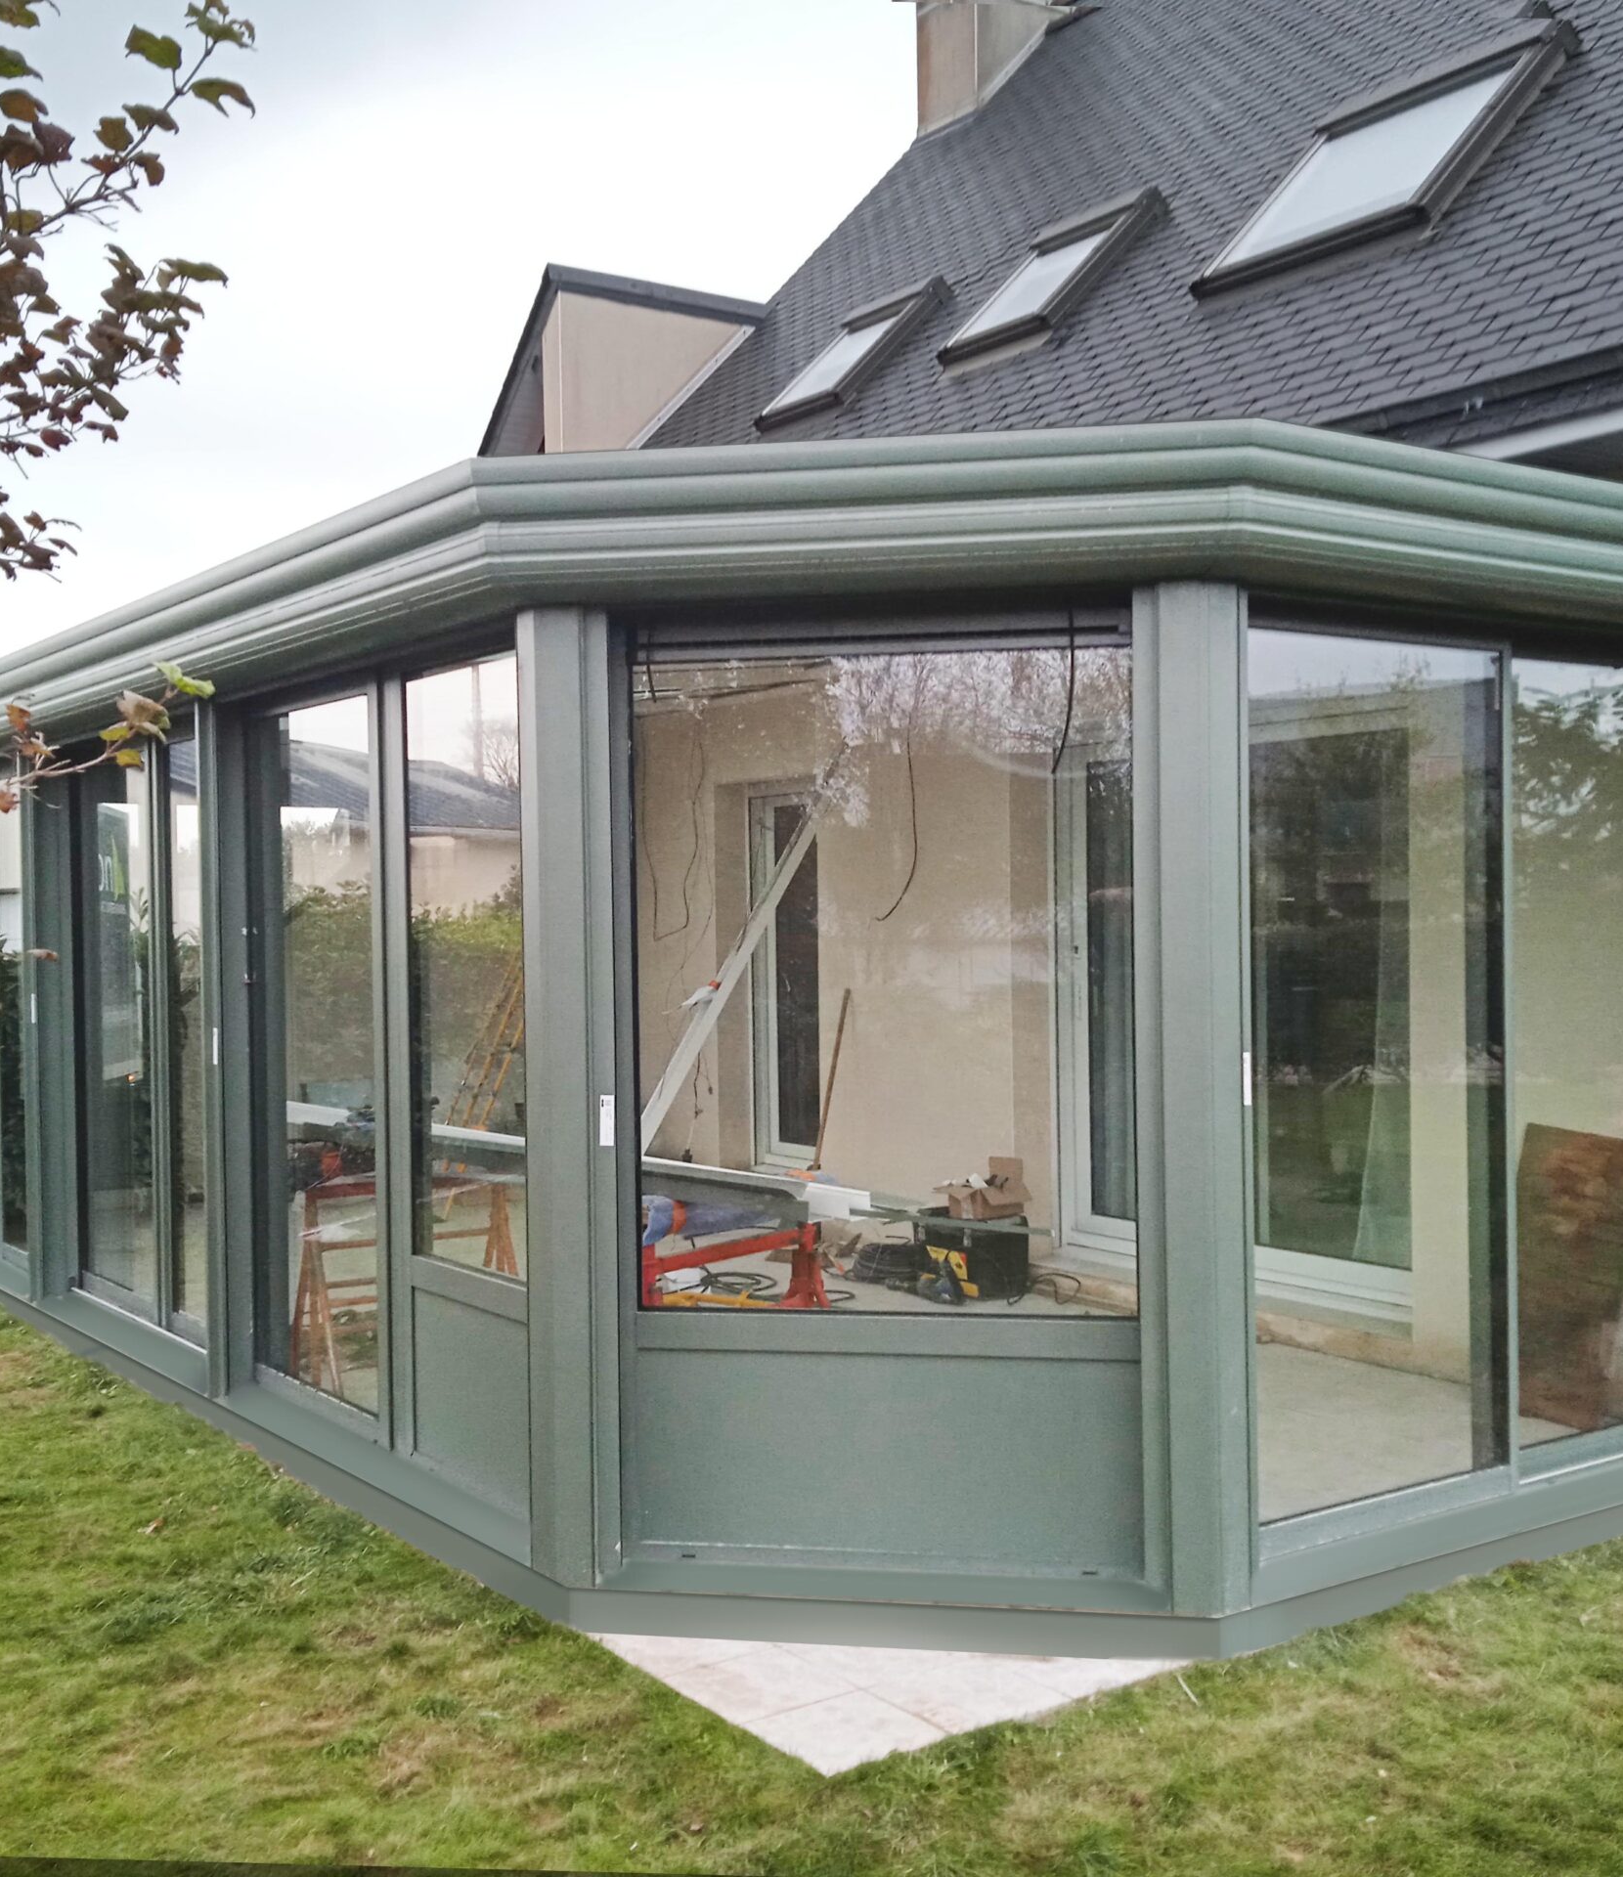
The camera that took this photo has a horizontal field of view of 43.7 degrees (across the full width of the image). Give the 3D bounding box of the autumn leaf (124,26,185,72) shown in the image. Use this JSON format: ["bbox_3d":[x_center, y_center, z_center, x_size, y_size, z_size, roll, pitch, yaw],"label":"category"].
[{"bbox_3d":[-1.040,-1.405,3.200,0.088,0.066,0.045,-1,0,-18],"label":"autumn leaf"}]

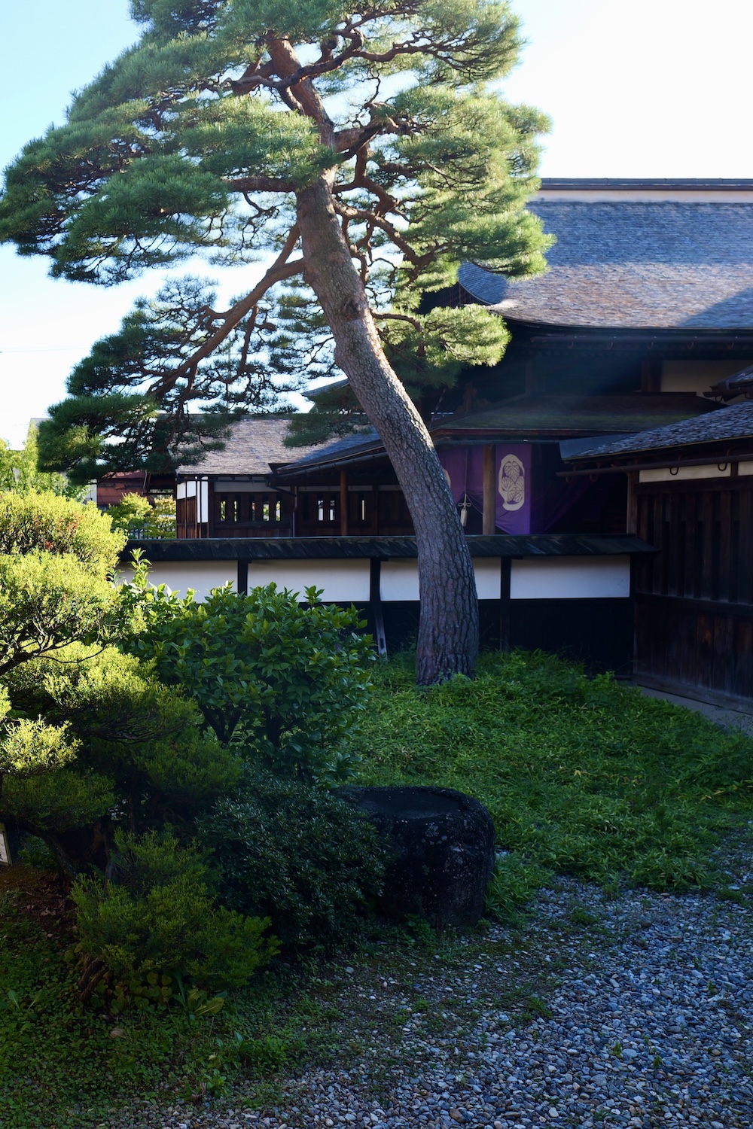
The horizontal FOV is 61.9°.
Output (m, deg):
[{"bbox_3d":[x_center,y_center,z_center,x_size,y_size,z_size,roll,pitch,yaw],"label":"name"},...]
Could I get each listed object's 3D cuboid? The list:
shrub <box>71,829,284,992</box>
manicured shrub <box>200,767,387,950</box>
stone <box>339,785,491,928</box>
[{"bbox_3d":[-0.690,1.215,2.240,0.720,0.430,0.570,0,4,0],"label":"shrub"},{"bbox_3d":[-0.335,1.154,2.550,0.730,0.540,0.680,0,4,0],"label":"manicured shrub"},{"bbox_3d":[0.162,1.185,2.630,0.640,0.420,0.500,0,4,0],"label":"stone"}]

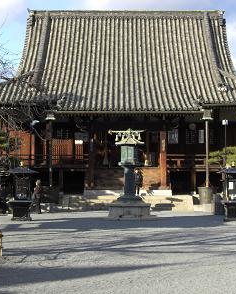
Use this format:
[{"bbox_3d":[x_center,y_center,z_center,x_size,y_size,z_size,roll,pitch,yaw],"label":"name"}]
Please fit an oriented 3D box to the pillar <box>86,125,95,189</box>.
[{"bbox_3d":[-1.341,0.430,36.000,0.340,3.293,0.340,0,-3,0],"label":"pillar"}]

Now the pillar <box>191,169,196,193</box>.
[{"bbox_3d":[3.958,1.756,38.000,0.260,1.258,0.260,0,-3,0],"label":"pillar"}]

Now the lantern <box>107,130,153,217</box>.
[{"bbox_3d":[0.511,1.118,31.400,1.950,3.812,1.900,0,-3,0],"label":"lantern"}]

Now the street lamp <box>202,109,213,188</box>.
[{"bbox_3d":[4.124,0.081,33.400,0.450,3.617,0.420,0,-3,0],"label":"street lamp"}]

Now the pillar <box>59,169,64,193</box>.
[{"bbox_3d":[-2.962,1.756,38.000,0.260,1.258,0.260,0,-3,0],"label":"pillar"}]

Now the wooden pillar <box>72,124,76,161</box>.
[{"bbox_3d":[-2.417,-0.193,40.000,0.240,2.097,0.240,0,-3,0],"label":"wooden pillar"}]

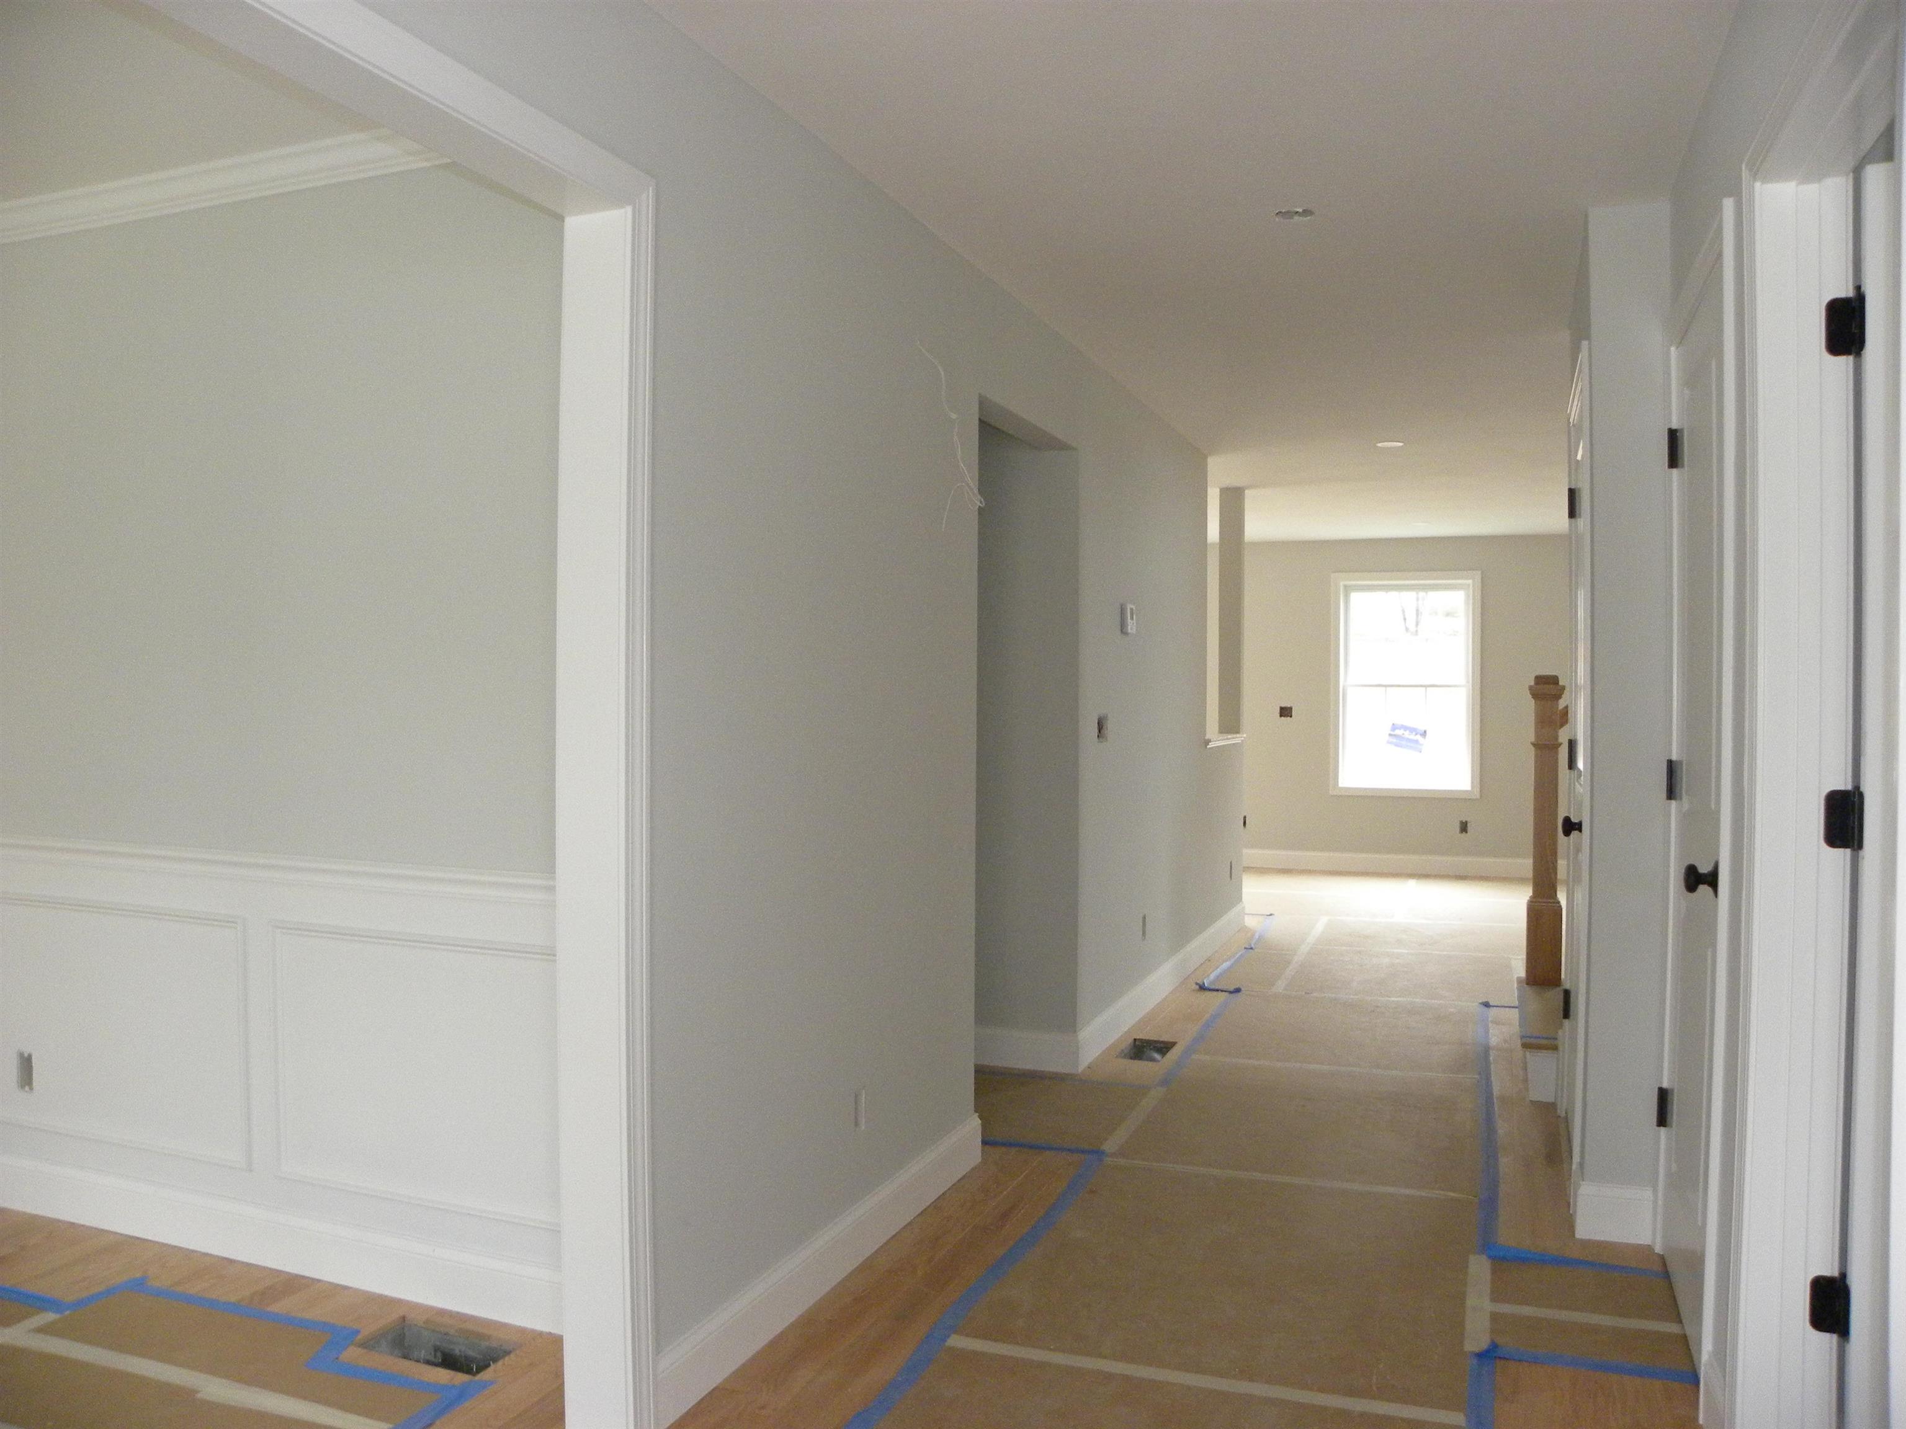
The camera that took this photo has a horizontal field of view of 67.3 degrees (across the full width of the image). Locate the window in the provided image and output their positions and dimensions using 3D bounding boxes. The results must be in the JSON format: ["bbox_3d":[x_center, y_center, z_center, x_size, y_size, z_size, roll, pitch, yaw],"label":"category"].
[{"bbox_3d":[3.233,-0.213,10.250,1.045,1.618,0.090,1,1,21],"label":"window"}]

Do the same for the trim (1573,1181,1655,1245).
[{"bbox_3d":[1.518,1.145,3.288,0.178,0.137,0.018,1,1,21],"label":"trim"}]

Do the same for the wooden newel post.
[{"bbox_3d":[2.225,0.432,5.378,0.130,1.172,0.130,1,1,21],"label":"wooden newel post"}]

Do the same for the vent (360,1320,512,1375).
[{"bbox_3d":[-0.981,1.212,2.727,0.298,0.030,0.150,1,1,21],"label":"vent"}]

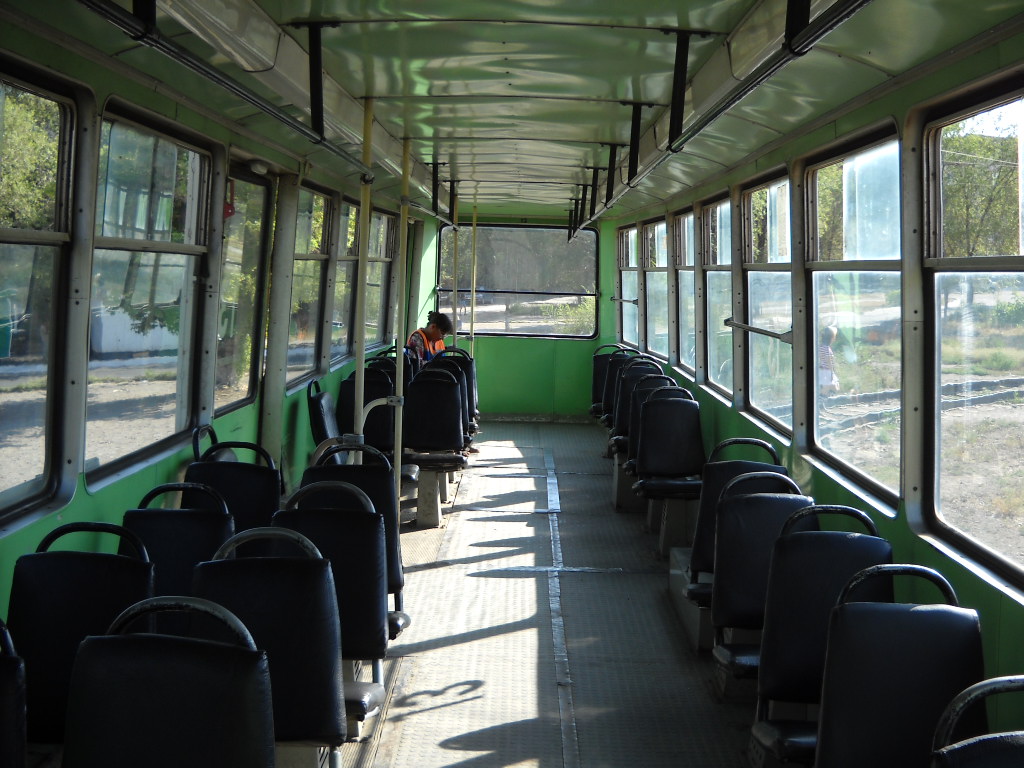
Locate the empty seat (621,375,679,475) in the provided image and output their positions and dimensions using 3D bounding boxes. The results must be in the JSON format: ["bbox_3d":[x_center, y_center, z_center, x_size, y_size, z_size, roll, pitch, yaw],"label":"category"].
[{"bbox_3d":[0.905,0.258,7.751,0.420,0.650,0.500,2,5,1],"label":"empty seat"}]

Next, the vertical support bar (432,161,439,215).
[{"bbox_3d":[-0.498,-1.279,7.948,0.037,0.340,0.020,2,5,0],"label":"vertical support bar"}]

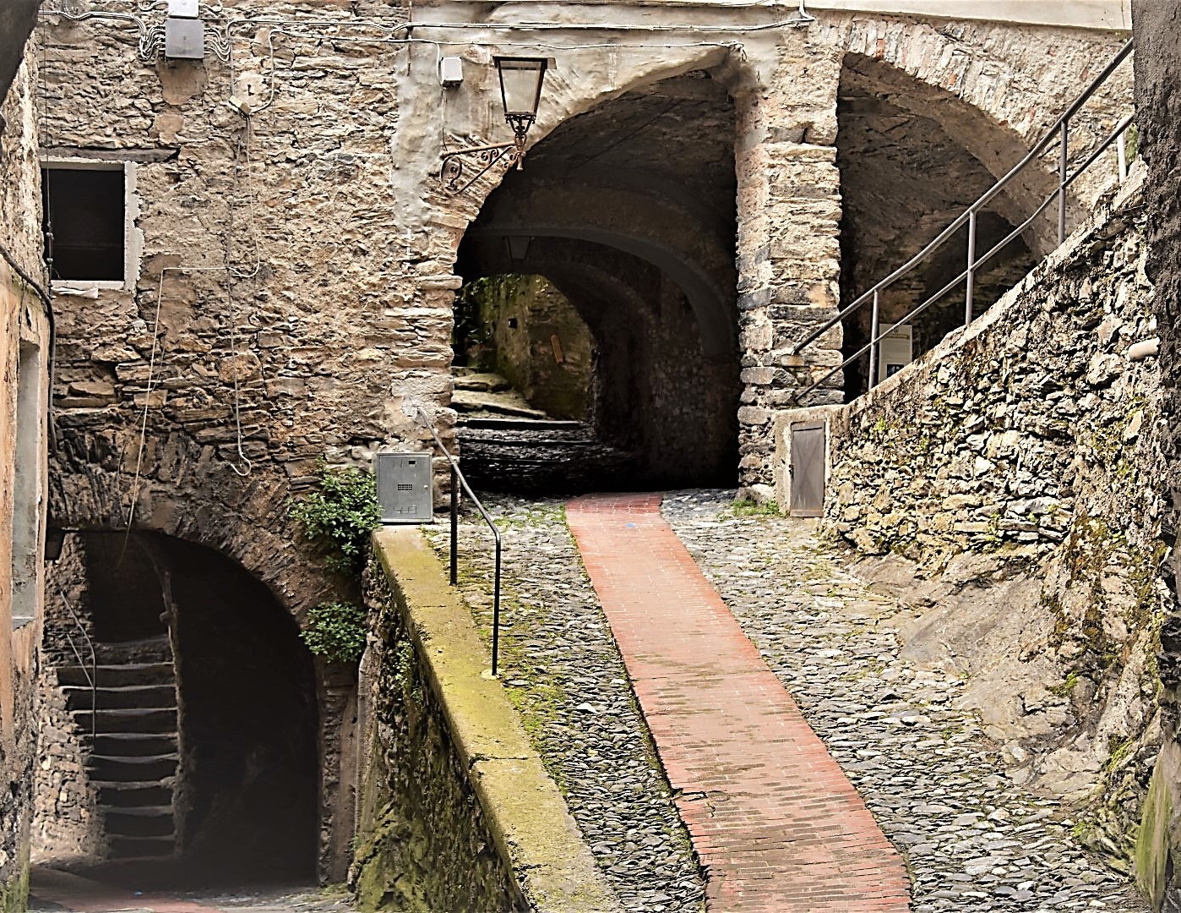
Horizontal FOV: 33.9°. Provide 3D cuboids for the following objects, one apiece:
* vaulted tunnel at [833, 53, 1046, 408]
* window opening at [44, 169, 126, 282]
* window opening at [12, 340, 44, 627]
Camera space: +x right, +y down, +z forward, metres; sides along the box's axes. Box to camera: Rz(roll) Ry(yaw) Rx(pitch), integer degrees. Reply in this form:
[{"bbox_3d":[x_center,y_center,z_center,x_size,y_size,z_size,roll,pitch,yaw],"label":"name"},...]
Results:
[{"bbox_3d":[3.061,-1.969,18.792,2.050,3.200,3.000,0,-1,-6],"label":"vaulted tunnel"},{"bbox_3d":[-4.349,-1.992,16.600,0.730,1.000,0.300,0,-1,-6],"label":"window opening"},{"bbox_3d":[-4.487,0.215,14.986,0.270,2.180,1.000,0,-1,-7],"label":"window opening"}]

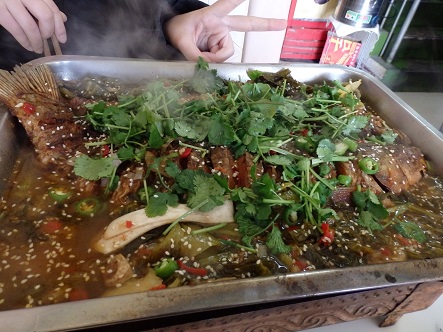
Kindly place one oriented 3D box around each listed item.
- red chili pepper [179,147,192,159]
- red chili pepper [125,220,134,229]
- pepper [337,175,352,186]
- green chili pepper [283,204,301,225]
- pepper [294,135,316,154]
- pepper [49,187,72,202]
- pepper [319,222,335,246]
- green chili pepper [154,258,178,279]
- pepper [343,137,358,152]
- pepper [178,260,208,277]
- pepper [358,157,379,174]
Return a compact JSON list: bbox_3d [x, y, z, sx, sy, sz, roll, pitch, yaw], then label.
[{"bbox_3d":[-0.031,-0.012,0.280,0.011,0.005,0.009,-2,42,-12],"label":"red chili pepper"},{"bbox_3d":[-0.065,0.041,0.225,0.006,0.002,0.006,-2,42,-12],"label":"red chili pepper"},{"bbox_3d":[0.109,0.013,0.282,0.012,0.006,0.012,-2,42,-12],"label":"pepper"},{"bbox_3d":[0.057,0.039,0.258,0.015,0.006,0.015,-4,73,-10],"label":"green chili pepper"},{"bbox_3d":[0.081,-0.021,0.310,0.018,0.010,0.012,26,43,19],"label":"pepper"},{"bbox_3d":[-0.128,0.023,0.254,0.017,0.005,0.017,-2,42,-12],"label":"pepper"},{"bbox_3d":[0.082,0.054,0.250,0.009,0.007,0.016,14,41,6],"label":"pepper"},{"bbox_3d":[-0.036,0.068,0.211,0.014,0.007,0.014,-18,18,3],"label":"green chili pepper"},{"bbox_3d":[0.129,-0.021,0.320,0.013,0.007,0.013,23,22,-30],"label":"pepper"},{"bbox_3d":[-0.019,0.069,0.214,0.020,0.004,0.006,11,40,3],"label":"pepper"},{"bbox_3d":[0.136,0.000,0.296,0.016,0.006,0.016,-2,69,6],"label":"pepper"}]

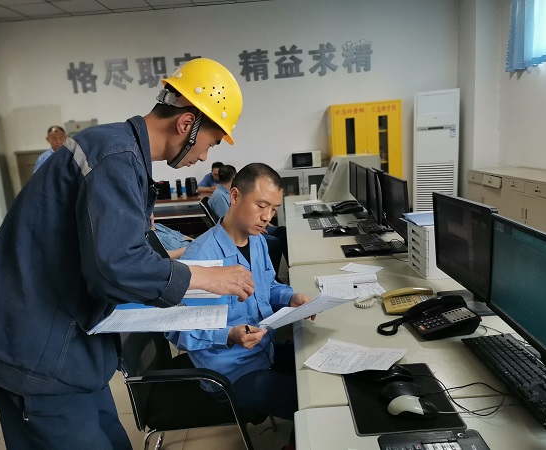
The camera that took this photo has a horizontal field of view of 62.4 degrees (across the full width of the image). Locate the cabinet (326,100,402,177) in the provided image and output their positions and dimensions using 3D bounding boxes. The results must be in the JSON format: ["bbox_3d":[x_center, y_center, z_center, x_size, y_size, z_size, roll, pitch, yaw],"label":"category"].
[{"bbox_3d":[1.331,-0.815,6.462,0.940,1.800,0.450,-4,11,2],"label":"cabinet"}]

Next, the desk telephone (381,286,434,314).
[{"bbox_3d":[0.546,0.286,1.785,0.205,0.068,0.165,-4,11,2],"label":"desk telephone"}]

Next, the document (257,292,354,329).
[{"bbox_3d":[0.104,0.296,1.544,0.280,0.040,0.195,-17,4,-26],"label":"document"}]

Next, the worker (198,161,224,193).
[{"bbox_3d":[-0.658,-0.265,5.982,0.560,1.130,0.750,-7,12,-15],"label":"worker"}]

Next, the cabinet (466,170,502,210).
[{"bbox_3d":[2.645,-0.183,5.175,0.460,0.860,0.800,-4,11,0],"label":"cabinet"}]

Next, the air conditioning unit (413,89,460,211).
[{"bbox_3d":[2.081,-0.731,5.679,0.510,1.825,0.360,0,12,21],"label":"air conditioning unit"}]

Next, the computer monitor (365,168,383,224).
[{"bbox_3d":[0.729,-0.183,3.151,0.190,0.410,0.490,-3,12,5],"label":"computer monitor"}]

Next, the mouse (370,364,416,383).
[{"bbox_3d":[0.340,0.416,1.285,0.115,0.038,0.064,-4,11,5],"label":"mouse"}]

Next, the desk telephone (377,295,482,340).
[{"bbox_3d":[0.583,0.309,1.581,0.215,0.098,0.200,-6,12,-8],"label":"desk telephone"}]

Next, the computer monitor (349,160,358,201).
[{"bbox_3d":[0.770,-0.381,4.184,0.190,0.385,0.480,-4,12,2],"label":"computer monitor"}]

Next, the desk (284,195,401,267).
[{"bbox_3d":[0.590,0.286,3.890,0.920,0.750,2.800,-4,11,2],"label":"desk"}]

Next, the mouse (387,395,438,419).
[{"bbox_3d":[0.347,0.449,1.113,0.107,0.036,0.060,-2,12,12],"label":"mouse"}]

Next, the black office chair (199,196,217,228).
[{"bbox_3d":[-0.296,0.156,4.245,0.620,0.950,0.580,-4,12,-1],"label":"black office chair"}]

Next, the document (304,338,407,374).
[{"bbox_3d":[0.255,0.404,1.391,0.280,0.025,0.195,-2,11,26],"label":"document"}]

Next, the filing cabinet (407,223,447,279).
[{"bbox_3d":[0.863,0.090,2.171,0.330,0.250,0.275,-4,12,2],"label":"filing cabinet"}]

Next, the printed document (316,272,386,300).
[{"bbox_3d":[0.356,0.265,2.070,0.290,0.030,0.230,-4,11,2],"label":"printed document"}]

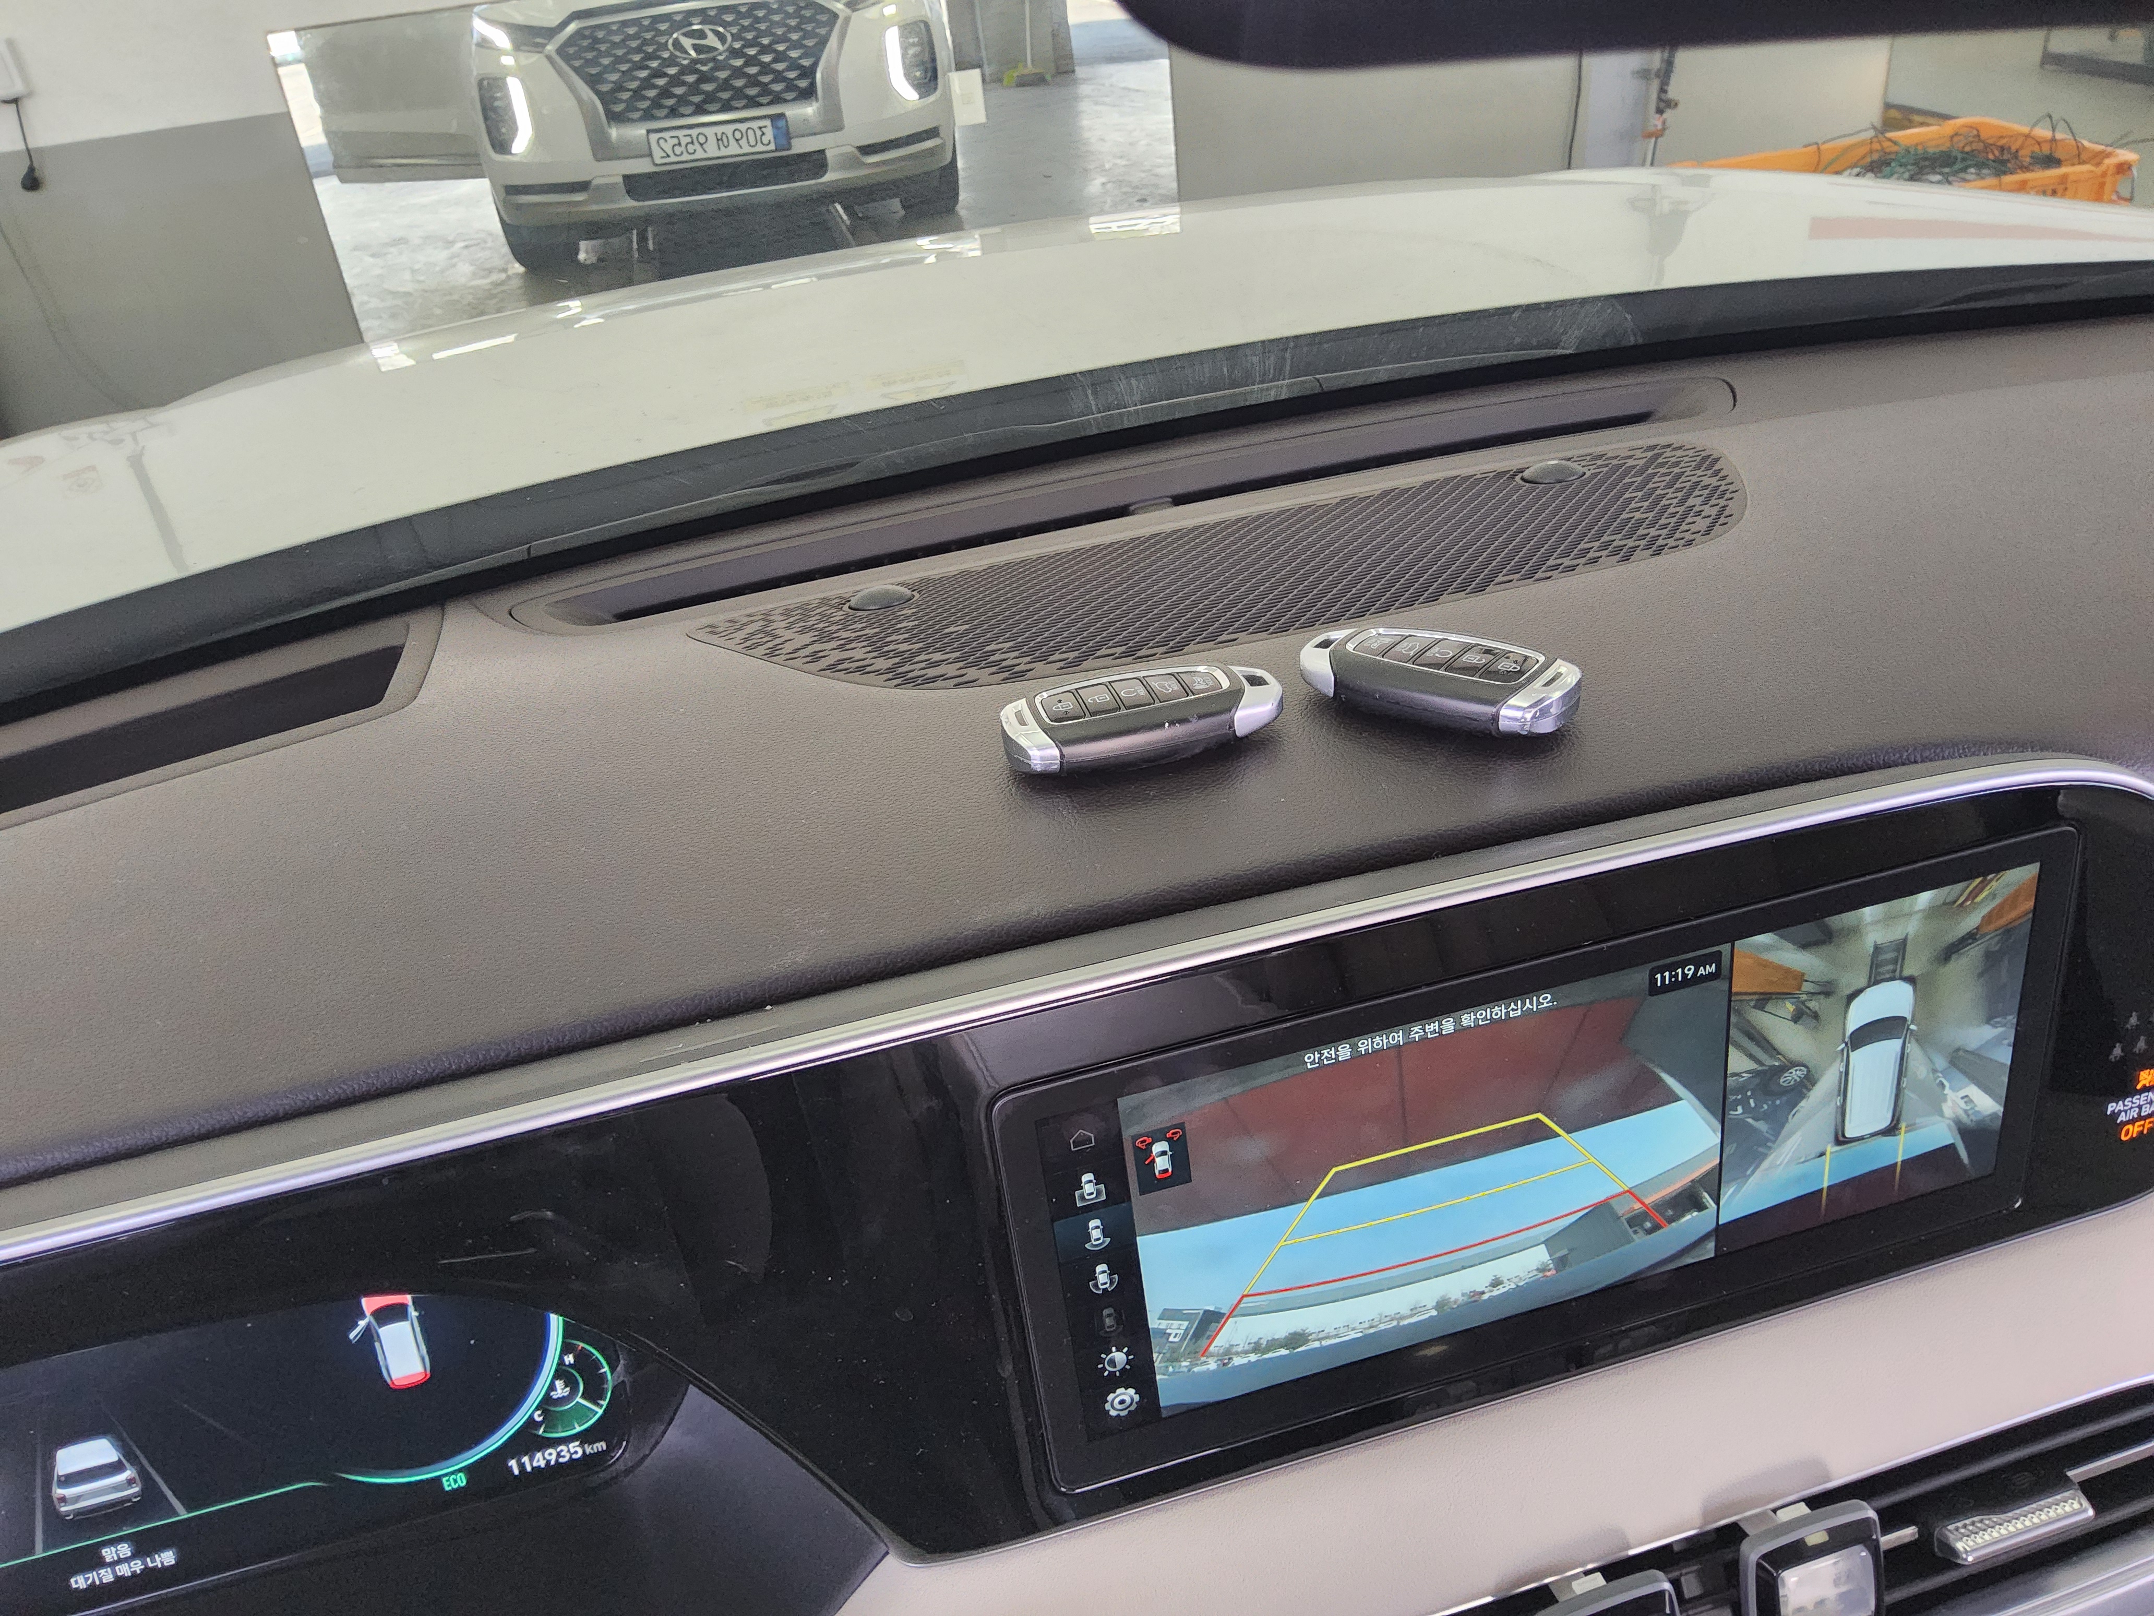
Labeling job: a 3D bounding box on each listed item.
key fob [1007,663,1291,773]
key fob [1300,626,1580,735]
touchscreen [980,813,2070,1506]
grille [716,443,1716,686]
[{"bbox_3d":[0.018,-0.025,0.431,0.078,0.015,0.037,-10,29,-5],"label":"key fob"},{"bbox_3d":[0.100,-0.036,0.432,0.078,0.015,0.037,12,34,31],"label":"key fob"},{"bbox_3d":[0.114,0.080,0.371,0.263,0.118,0.018,-13,25,-10],"label":"touchscreen"},{"bbox_3d":[0.064,-0.080,0.534,0.384,0.014,0.122,-13,30,-10],"label":"grille"}]

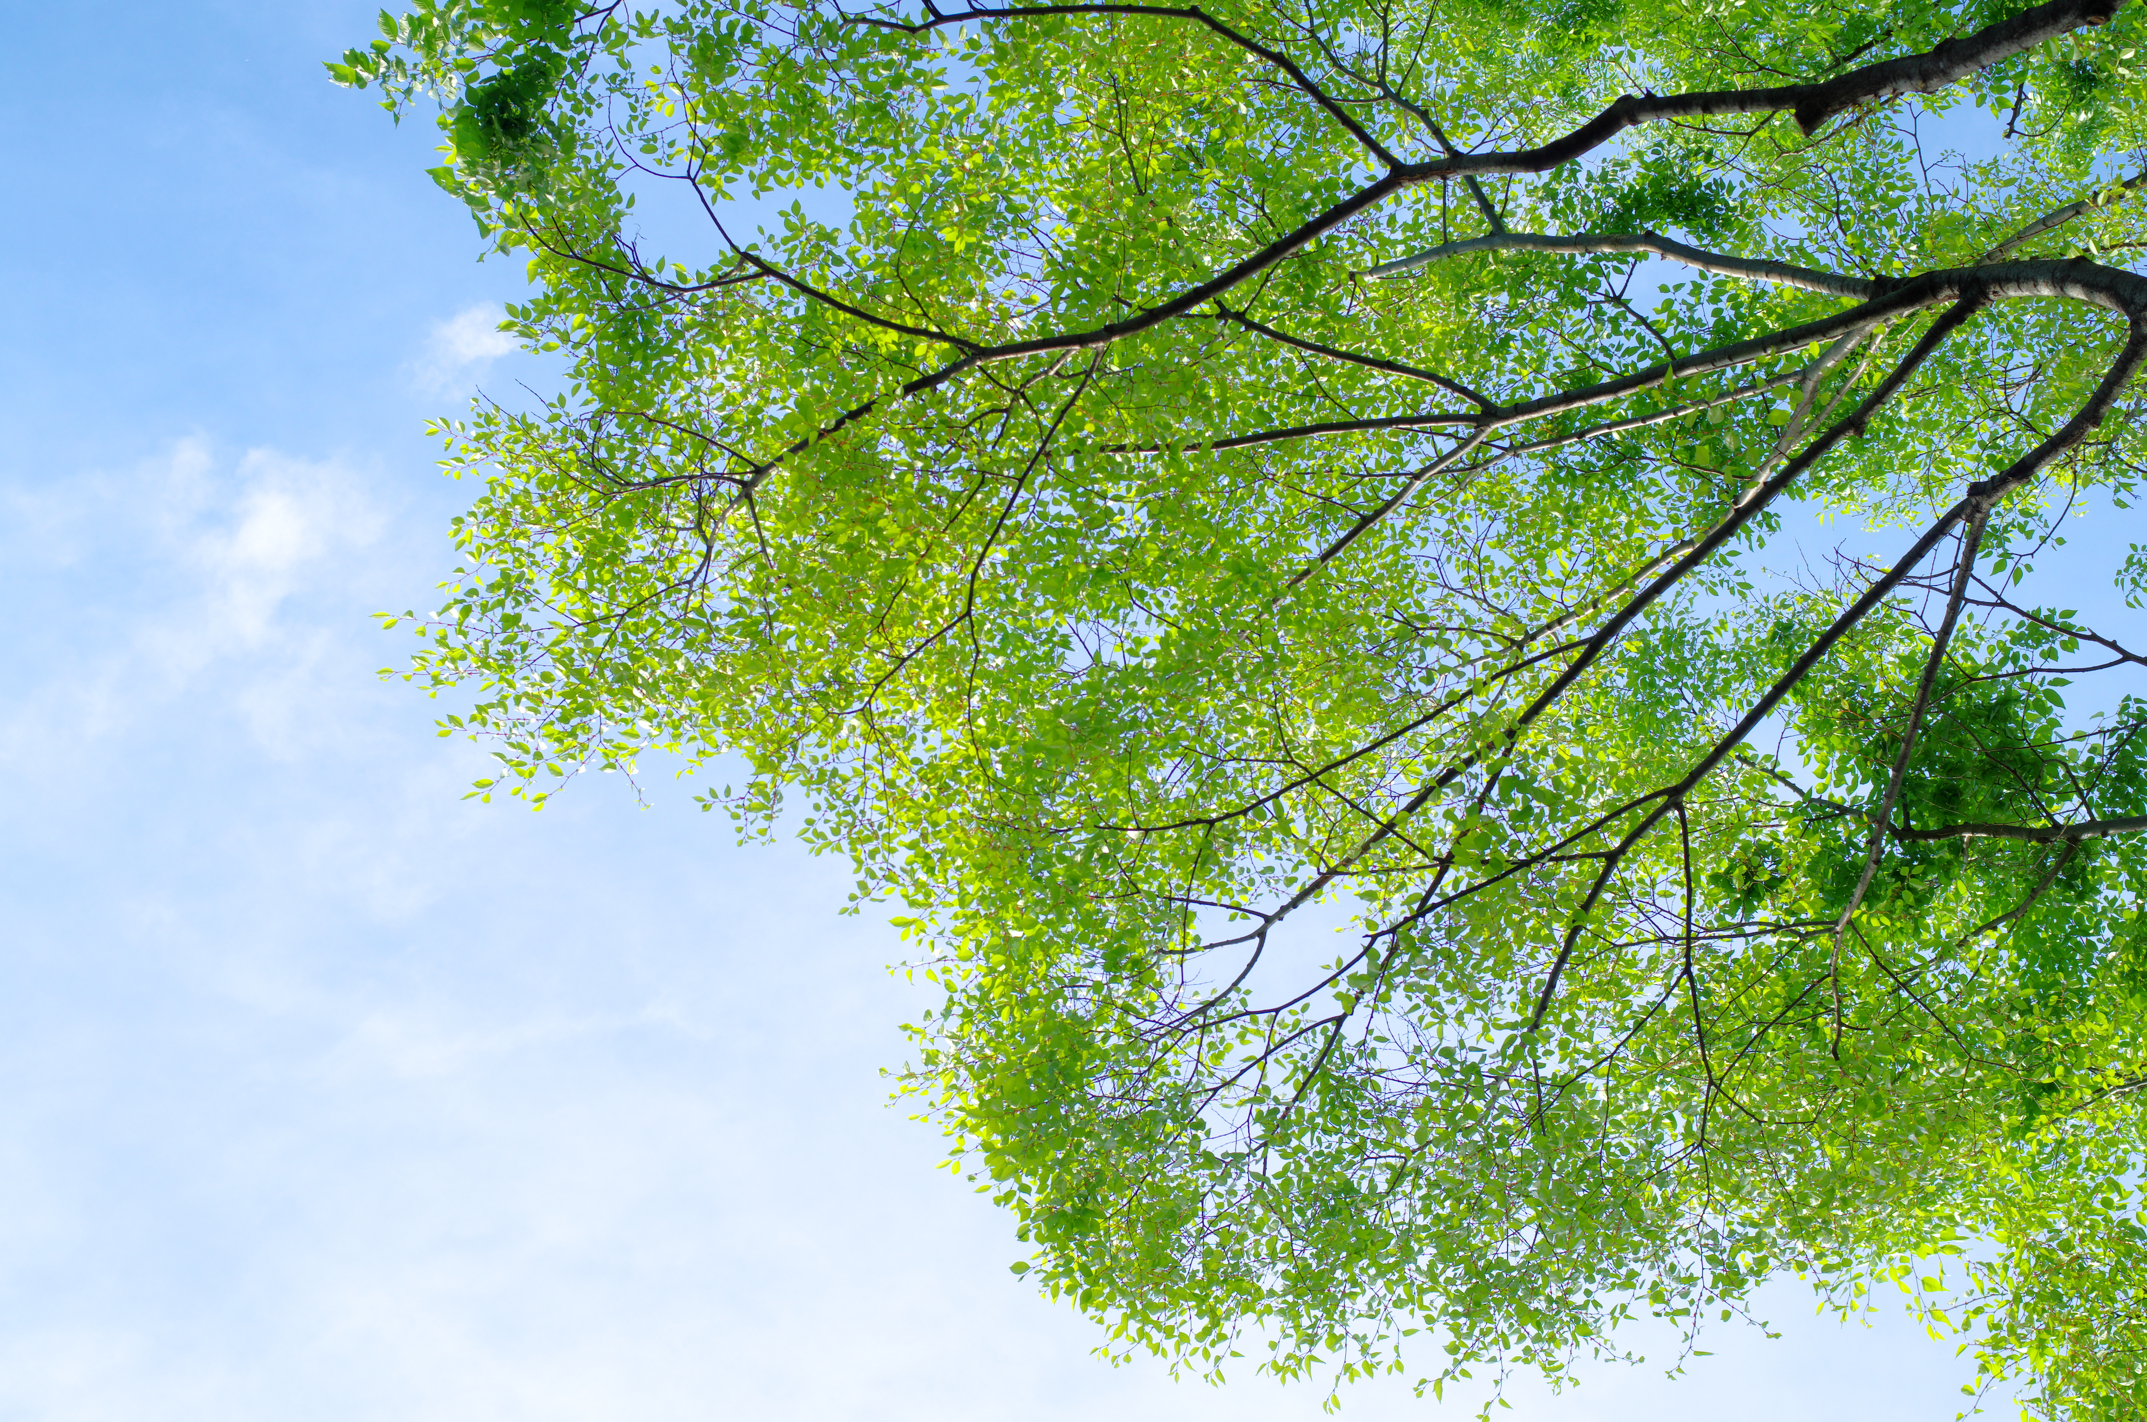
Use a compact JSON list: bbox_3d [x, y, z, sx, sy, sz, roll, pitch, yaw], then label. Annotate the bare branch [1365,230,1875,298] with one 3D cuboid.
[{"bbox_3d":[1.070,-0.876,7.000,1.020,0.180,0.200,0,-42,0],"label":"bare branch"}]

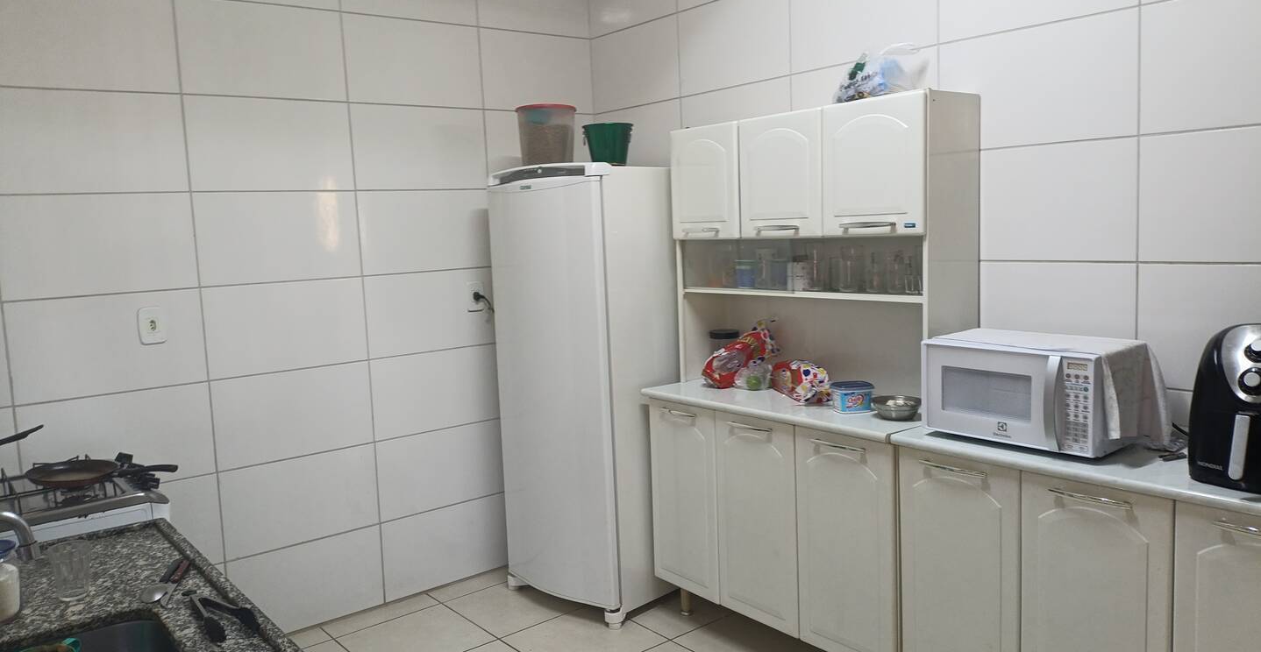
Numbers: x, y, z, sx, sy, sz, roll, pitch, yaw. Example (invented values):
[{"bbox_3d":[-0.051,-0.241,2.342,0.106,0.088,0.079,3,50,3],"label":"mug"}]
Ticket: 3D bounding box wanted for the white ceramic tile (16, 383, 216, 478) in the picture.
[{"bbox_3d":[-1.693,0.385,3.032,0.570,0.324,0.010,-7,8,-37],"label":"white ceramic tile"}]

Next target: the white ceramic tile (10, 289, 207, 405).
[{"bbox_3d":[-1.704,0.060,2.993,0.567,0.324,0.010,-7,8,-37],"label":"white ceramic tile"}]

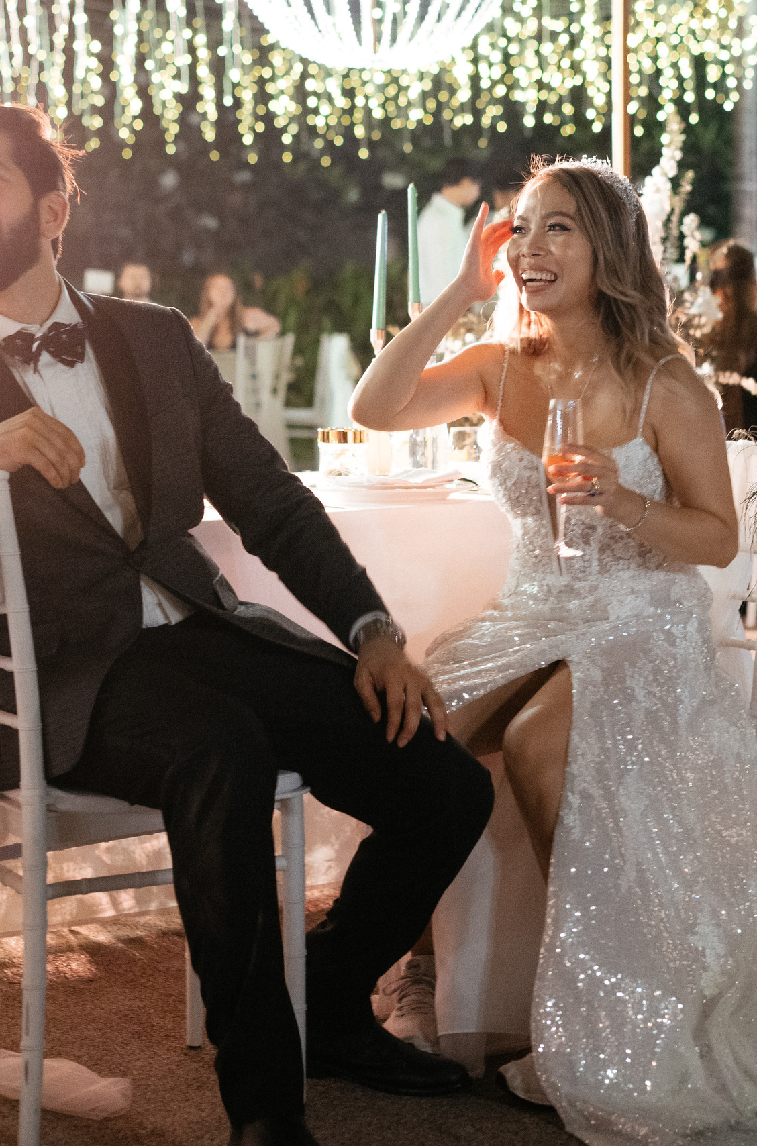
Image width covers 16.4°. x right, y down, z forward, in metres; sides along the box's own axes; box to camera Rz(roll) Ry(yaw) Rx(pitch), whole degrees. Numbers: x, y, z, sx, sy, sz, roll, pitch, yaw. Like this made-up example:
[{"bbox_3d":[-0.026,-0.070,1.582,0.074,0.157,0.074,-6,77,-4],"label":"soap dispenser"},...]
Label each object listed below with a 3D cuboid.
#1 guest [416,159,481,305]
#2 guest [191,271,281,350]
[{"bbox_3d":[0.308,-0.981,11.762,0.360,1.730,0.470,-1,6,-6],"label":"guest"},{"bbox_3d":[-0.941,-1.319,17.156,0.560,1.270,0.650,-1,6,-7],"label":"guest"}]

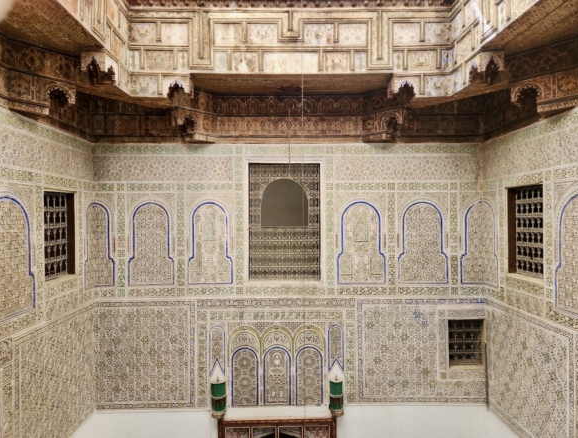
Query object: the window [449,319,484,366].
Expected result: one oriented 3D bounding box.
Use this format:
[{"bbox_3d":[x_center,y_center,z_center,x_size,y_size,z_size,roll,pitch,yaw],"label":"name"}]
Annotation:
[{"bbox_3d":[3.014,2.113,6.633,0.627,0.824,0.130,0,0,-1],"label":"window"}]

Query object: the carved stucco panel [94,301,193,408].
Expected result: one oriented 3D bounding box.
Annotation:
[{"bbox_3d":[-2.406,2.255,6.445,1.648,1.785,0.050,0,0,-1],"label":"carved stucco panel"}]

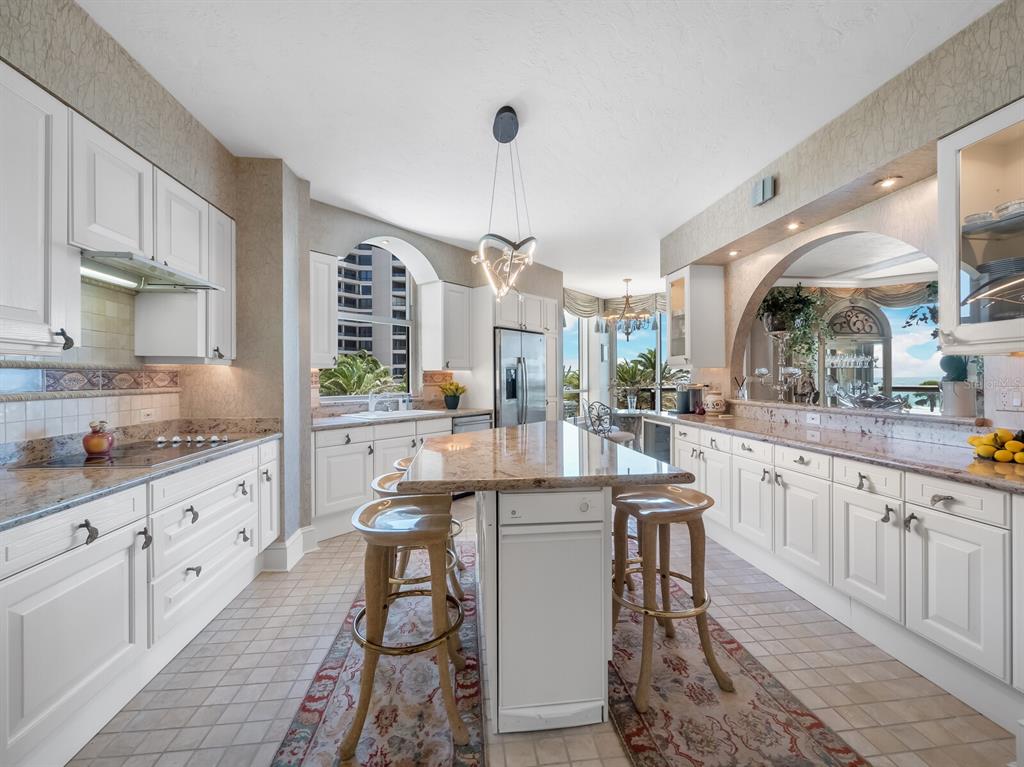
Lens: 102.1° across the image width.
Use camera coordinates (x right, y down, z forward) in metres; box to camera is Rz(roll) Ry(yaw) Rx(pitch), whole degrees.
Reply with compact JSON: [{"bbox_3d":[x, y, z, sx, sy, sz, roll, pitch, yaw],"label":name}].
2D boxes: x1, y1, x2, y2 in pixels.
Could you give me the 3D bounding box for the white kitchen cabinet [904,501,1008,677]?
[{"bbox_3d":[1.996,0.806,1.678,0.500,0.550,0.355,0,0,-7],"label":"white kitchen cabinet"}]

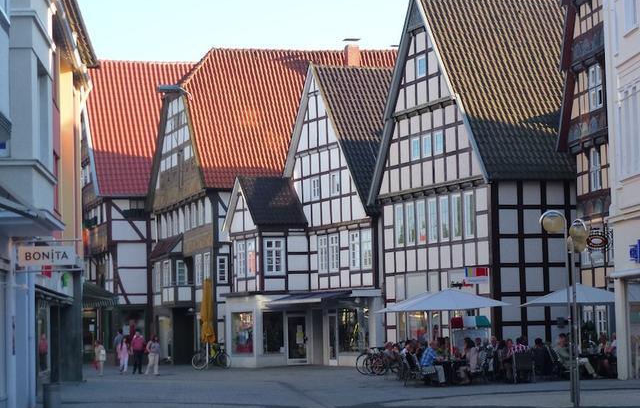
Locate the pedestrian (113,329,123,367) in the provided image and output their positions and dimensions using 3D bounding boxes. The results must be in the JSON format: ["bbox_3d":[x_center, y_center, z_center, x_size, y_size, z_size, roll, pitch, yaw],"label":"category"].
[{"bbox_3d":[-8.665,6.319,76.063,0.380,1.770,0.500,1,-5,-30],"label":"pedestrian"}]

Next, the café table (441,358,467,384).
[{"bbox_3d":[3.867,4.857,51.527,0.800,0.750,0.800,0,-4,-17],"label":"café table"}]

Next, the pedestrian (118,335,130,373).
[{"bbox_3d":[-7.754,6.024,70.253,0.480,1.500,0.360,0,-4,-20],"label":"pedestrian"}]

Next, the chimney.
[{"bbox_3d":[1.559,-7.328,87.000,0.750,1.600,0.750,0,-4,-14],"label":"chimney"}]

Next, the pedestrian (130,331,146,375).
[{"bbox_3d":[-7.141,5.870,69.861,0.580,1.730,0.380,0,-4,-10],"label":"pedestrian"}]

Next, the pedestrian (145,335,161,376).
[{"bbox_3d":[-6.545,5.870,69.459,0.550,1.650,0.420,2,-5,-35],"label":"pedestrian"}]

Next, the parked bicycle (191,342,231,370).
[{"bbox_3d":[-4.542,6.446,74.038,1.750,1.080,0.600,1,-5,-27],"label":"parked bicycle"}]

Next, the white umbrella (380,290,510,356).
[{"bbox_3d":[3.711,3.898,52.098,3.450,2.750,3.450,0,-4,-17],"label":"white umbrella"}]

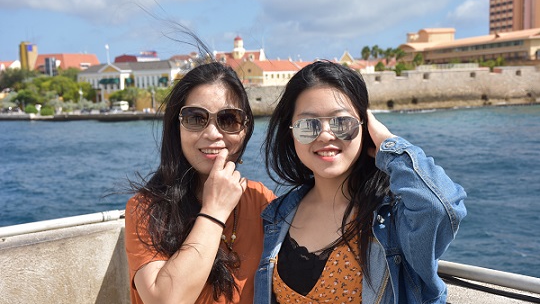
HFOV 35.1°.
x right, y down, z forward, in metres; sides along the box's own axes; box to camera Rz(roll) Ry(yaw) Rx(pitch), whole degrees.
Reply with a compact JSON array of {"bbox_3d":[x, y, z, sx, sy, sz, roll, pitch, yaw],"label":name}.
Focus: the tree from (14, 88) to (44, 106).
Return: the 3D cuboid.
[{"bbox_3d":[-67.517,-15.019,240.000,8.200,6.000,7.500,-1,5,0],"label":"tree"}]

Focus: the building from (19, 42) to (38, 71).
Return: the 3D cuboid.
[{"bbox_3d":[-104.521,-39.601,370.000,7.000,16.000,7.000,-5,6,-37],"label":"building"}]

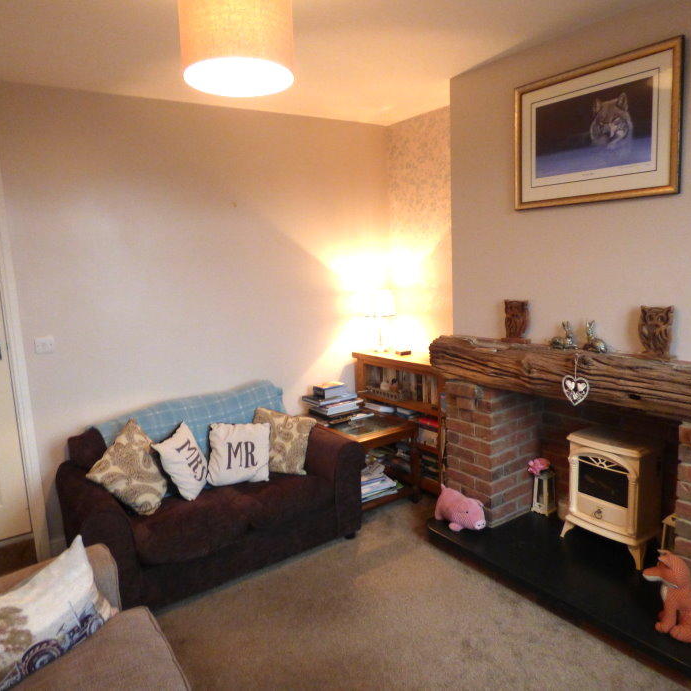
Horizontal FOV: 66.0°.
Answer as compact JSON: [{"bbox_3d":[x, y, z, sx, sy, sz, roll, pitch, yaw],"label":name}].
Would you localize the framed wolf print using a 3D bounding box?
[{"bbox_3d":[1.034,-0.894,2.266,0.030,0.562,0.720,-9,11,-37],"label":"framed wolf print"}]

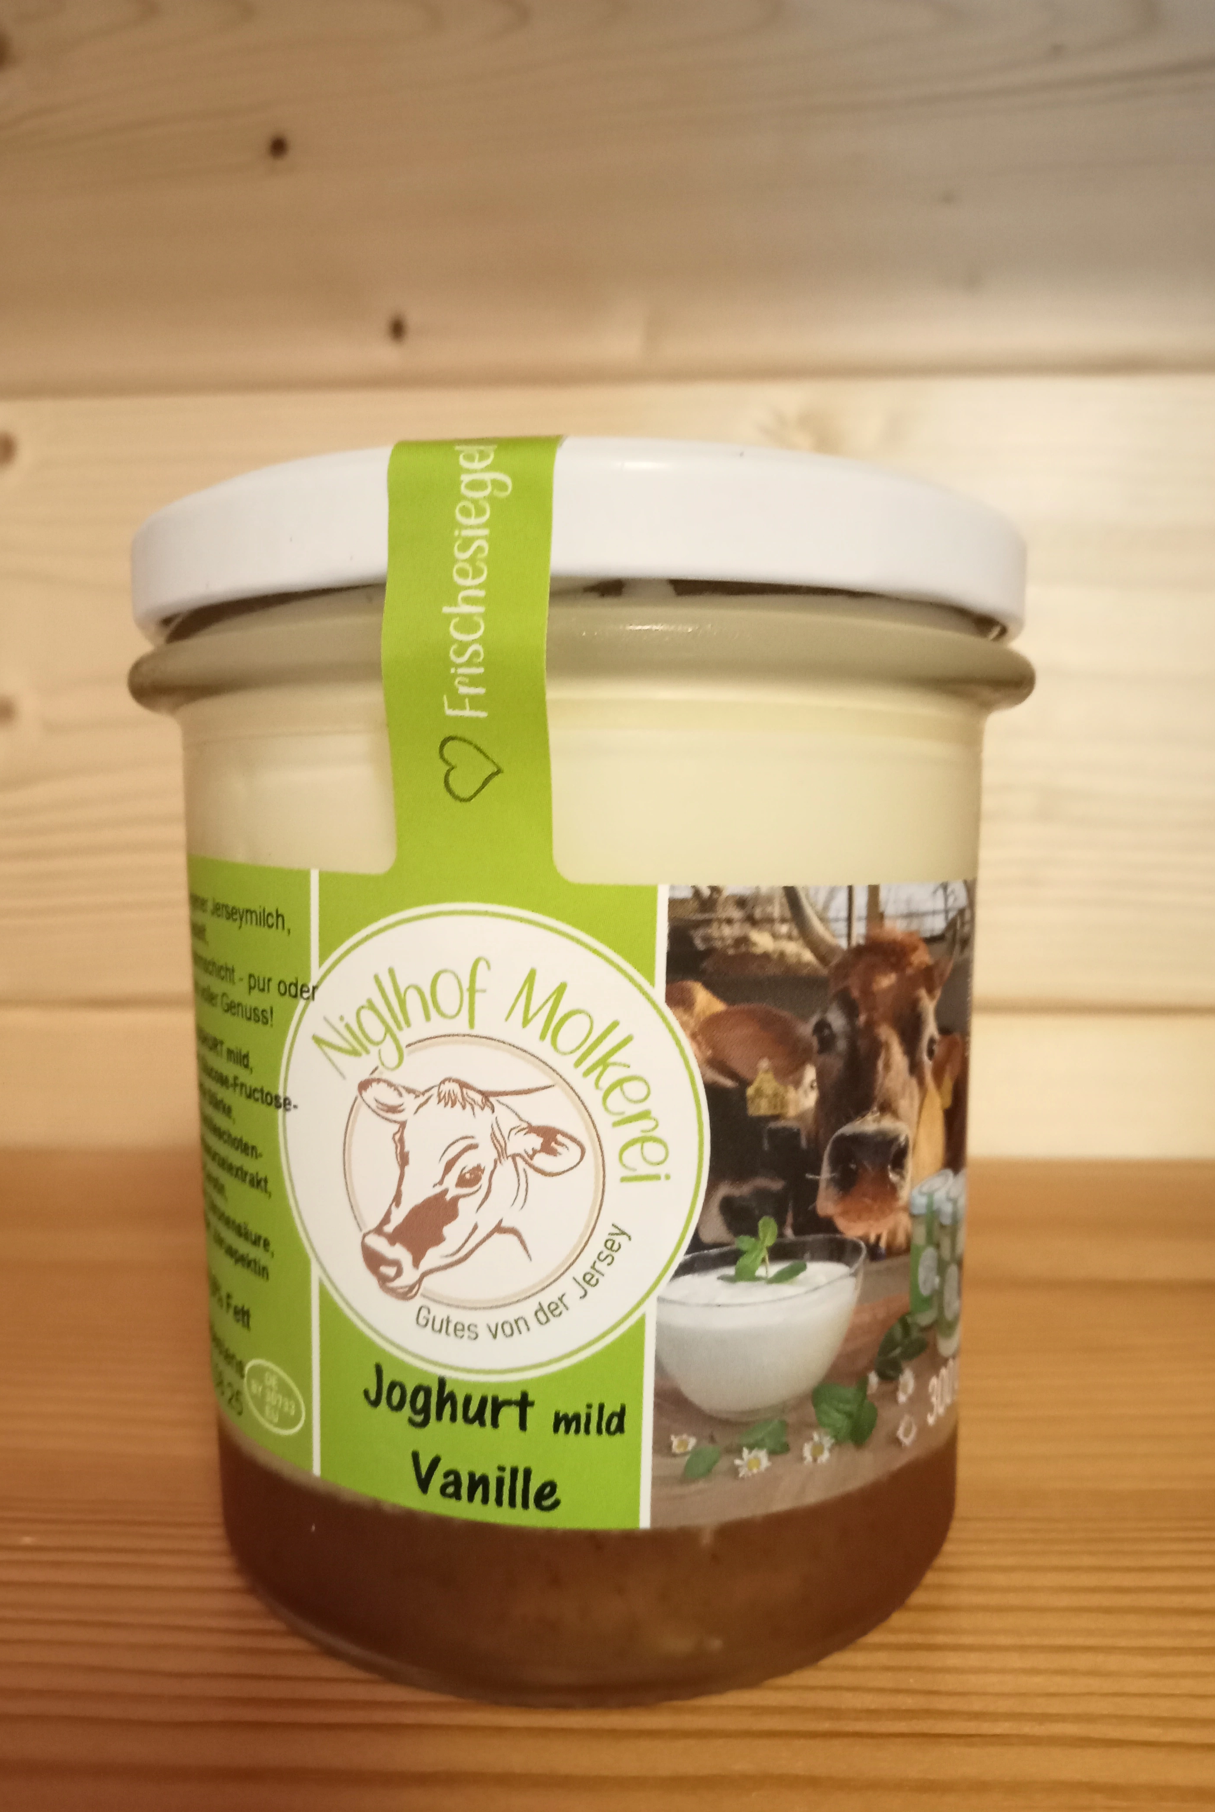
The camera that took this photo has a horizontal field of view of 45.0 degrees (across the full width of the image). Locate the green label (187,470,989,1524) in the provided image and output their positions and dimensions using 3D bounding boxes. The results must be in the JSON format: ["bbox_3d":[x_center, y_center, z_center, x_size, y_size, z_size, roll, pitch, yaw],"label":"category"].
[{"bbox_3d":[-0.004,0.005,0.138,0.077,0.083,0.066,1,4,11],"label":"green label"}]

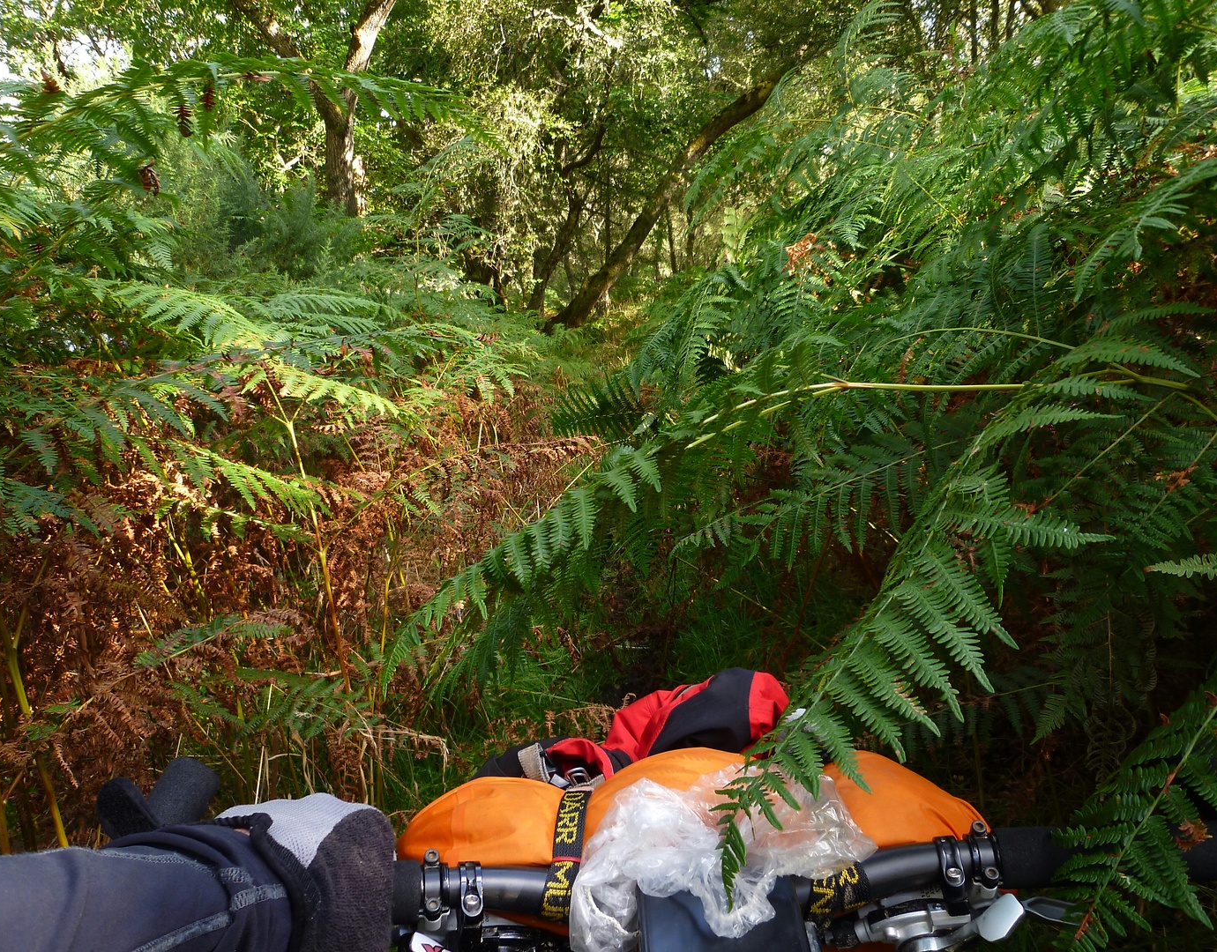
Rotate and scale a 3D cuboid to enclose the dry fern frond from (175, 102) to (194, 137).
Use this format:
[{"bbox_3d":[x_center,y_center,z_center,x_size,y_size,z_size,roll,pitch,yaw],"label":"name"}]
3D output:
[{"bbox_3d":[-0.582,-0.489,1.260,0.025,0.046,0.016,-7,14,-23],"label":"dry fern frond"}]

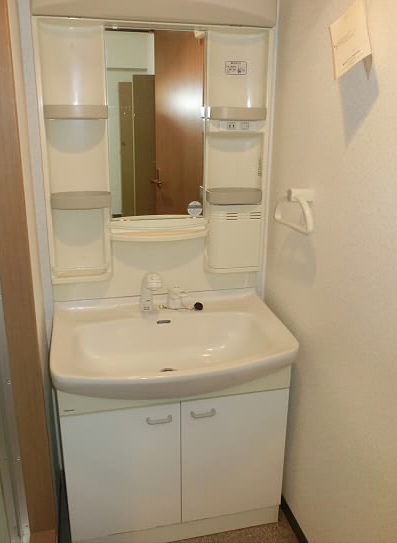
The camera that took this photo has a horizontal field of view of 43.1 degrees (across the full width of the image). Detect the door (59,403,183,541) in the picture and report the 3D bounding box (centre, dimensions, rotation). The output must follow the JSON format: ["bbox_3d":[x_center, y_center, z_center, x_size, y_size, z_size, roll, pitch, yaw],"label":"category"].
[{"bbox_3d":[-0.242,0.661,1.652,0.374,0.486,0.030,-3,18,-13],"label":"door"}]

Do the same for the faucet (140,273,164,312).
[{"bbox_3d":[-0.168,0.083,1.768,0.063,0.168,0.125,-3,18,-13],"label":"faucet"}]

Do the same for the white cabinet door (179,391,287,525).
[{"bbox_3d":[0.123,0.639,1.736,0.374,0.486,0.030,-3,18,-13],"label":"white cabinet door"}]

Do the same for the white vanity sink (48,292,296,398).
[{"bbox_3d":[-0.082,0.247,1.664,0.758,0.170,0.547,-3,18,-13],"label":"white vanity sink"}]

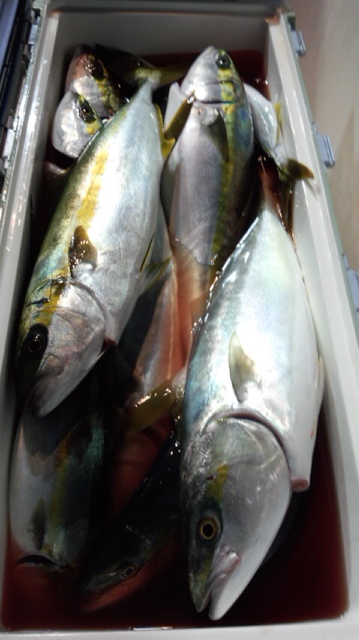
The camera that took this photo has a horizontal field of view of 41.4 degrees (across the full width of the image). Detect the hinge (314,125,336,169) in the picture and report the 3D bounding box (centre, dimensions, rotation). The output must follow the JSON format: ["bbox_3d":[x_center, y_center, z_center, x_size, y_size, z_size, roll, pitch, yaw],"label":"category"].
[{"bbox_3d":[0.183,-0.216,0.594,0.018,0.030,0.052,-1,62,-1],"label":"hinge"}]

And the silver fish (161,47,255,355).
[{"bbox_3d":[0.042,-0.183,0.648,0.117,0.080,0.469,14,67,-27],"label":"silver fish"}]

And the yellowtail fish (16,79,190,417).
[{"bbox_3d":[-0.082,-0.149,0.588,0.132,0.080,0.516,-1,59,16],"label":"yellowtail fish"}]

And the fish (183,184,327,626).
[{"bbox_3d":[0.087,0.009,0.536,0.136,0.085,0.539,1,57,12],"label":"fish"}]

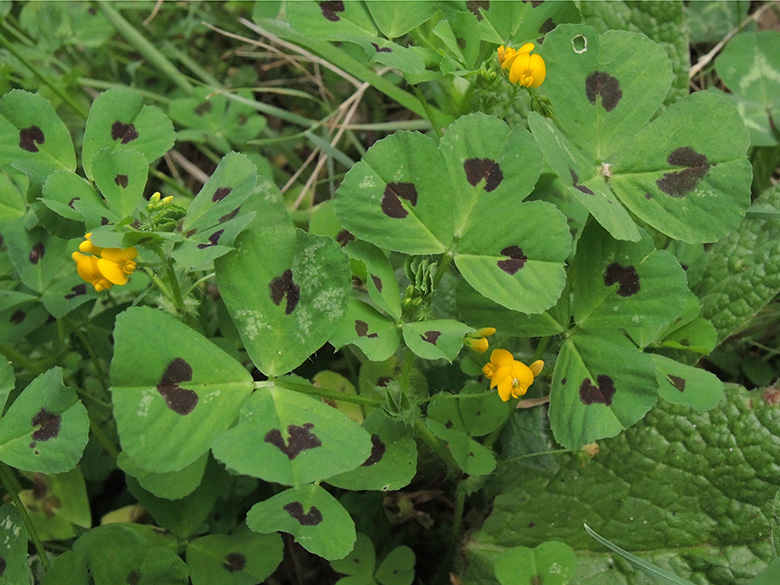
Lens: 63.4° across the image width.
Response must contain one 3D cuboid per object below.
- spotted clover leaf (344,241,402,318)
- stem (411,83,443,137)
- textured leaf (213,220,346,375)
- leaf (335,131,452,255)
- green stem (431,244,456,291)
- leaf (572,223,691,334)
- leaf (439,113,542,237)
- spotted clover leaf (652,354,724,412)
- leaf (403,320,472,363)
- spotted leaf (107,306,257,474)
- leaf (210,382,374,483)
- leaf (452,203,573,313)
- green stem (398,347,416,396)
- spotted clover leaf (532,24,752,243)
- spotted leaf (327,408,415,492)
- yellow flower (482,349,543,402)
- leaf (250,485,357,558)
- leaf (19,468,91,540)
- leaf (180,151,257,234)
[{"bbox_3d":[-0.004,-0.003,0.141,0.012,0.006,0.020,-25,75,-40],"label":"spotted clover leaf"},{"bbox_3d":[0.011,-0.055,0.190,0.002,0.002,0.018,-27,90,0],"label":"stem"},{"bbox_3d":[-0.023,0.002,0.136,0.028,0.007,0.034,7,66,0],"label":"textured leaf"},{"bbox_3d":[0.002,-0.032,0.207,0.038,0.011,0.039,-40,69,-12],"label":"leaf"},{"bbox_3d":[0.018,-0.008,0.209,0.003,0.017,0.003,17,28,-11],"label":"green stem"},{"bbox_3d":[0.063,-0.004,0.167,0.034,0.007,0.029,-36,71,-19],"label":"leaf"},{"bbox_3d":[0.022,-0.026,0.141,0.023,0.006,0.029,16,66,7],"label":"leaf"},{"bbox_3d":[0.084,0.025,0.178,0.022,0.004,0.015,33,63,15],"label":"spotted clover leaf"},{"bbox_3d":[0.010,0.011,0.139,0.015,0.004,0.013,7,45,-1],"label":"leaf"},{"bbox_3d":[-0.043,0.020,0.132,0.031,0.006,0.035,1,69,-9],"label":"spotted leaf"},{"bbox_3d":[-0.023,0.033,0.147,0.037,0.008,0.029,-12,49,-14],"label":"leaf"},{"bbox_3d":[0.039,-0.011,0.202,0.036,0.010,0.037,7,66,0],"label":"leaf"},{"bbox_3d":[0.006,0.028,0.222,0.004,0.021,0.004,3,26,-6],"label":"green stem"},{"bbox_3d":[0.059,-0.037,0.147,0.051,0.014,0.053,0,67,0],"label":"spotted clover leaf"},{"bbox_3d":[-0.005,0.037,0.146,0.022,0.005,0.019,10,67,4],"label":"spotted leaf"},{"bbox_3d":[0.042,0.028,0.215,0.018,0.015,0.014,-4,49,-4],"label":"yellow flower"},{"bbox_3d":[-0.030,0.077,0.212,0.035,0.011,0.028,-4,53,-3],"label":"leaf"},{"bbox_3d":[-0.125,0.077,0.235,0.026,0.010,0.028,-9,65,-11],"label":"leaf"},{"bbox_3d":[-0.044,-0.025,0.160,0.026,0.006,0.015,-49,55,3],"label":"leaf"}]

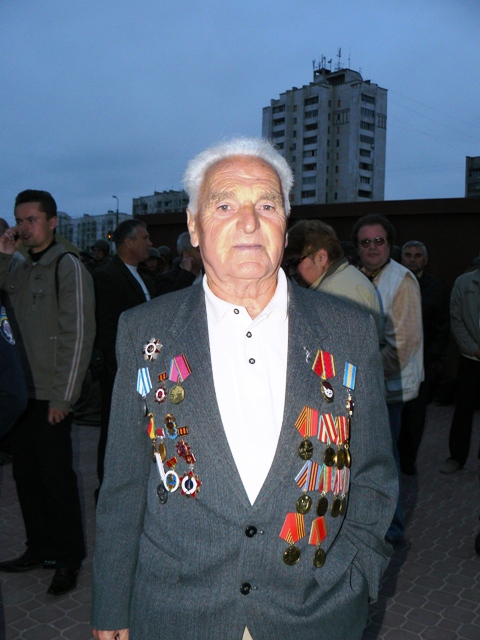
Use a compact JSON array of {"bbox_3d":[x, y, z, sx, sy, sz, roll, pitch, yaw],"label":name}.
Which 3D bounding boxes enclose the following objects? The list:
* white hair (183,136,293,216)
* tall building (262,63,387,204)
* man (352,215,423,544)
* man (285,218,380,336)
[{"bbox_3d":[-0.005,-0.238,1.175,0.193,0.160,0.200,1,3,-12],"label":"white hair"},{"bbox_3d":[19.441,-28.674,146.228,16.500,47.000,24.000,-1,4,-41],"label":"tall building"},{"bbox_3d":[0.701,0.329,3.537,0.580,1.780,0.420,4,3,37],"label":"man"},{"bbox_3d":[0.344,0.430,2.480,0.460,1.660,0.530,2,3,0],"label":"man"}]

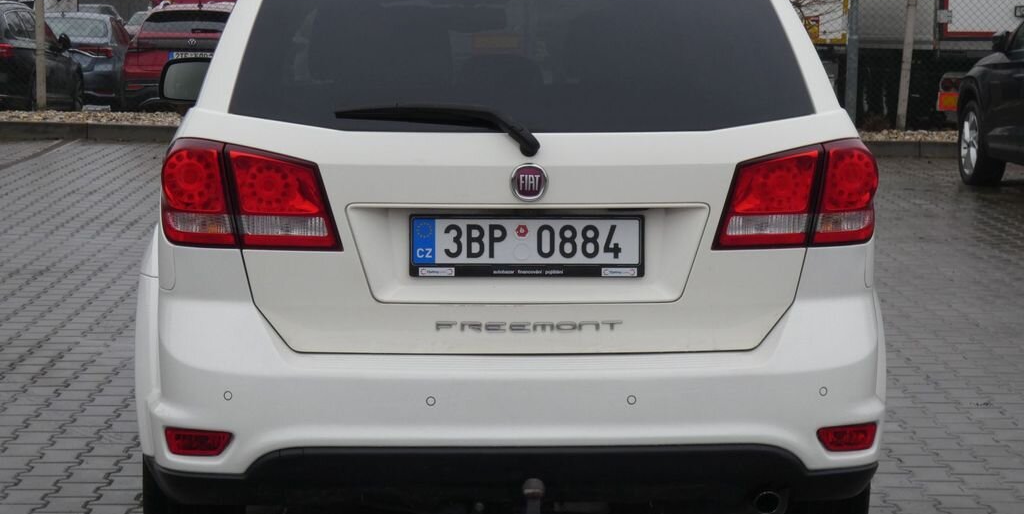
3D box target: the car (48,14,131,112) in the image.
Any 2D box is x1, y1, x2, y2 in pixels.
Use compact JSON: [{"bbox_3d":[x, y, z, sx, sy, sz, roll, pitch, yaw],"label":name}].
[{"bbox_3d":[-5.645,-2.458,29.192,1.800,1.440,4.650,0,7,-2],"label":"car"}]

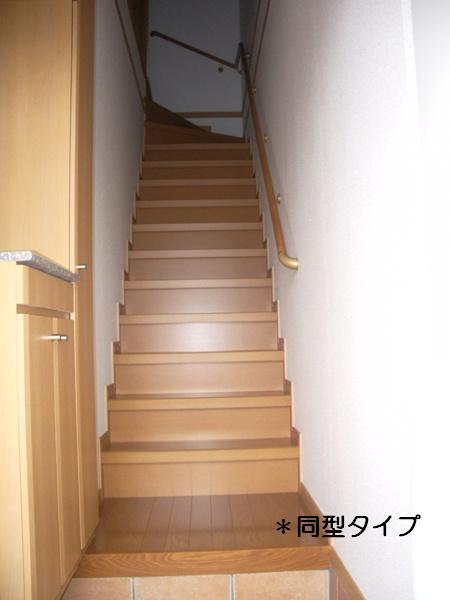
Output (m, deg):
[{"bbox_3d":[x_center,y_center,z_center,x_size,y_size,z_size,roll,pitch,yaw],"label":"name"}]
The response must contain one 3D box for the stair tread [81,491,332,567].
[{"bbox_3d":[-0.078,0.823,2.182,0.790,0.073,0.625,-1,-3,-2],"label":"stair tread"}]

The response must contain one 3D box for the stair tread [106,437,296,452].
[{"bbox_3d":[-0.104,0.640,2.590,0.805,0.043,0.236,-1,-3,-2],"label":"stair tread"}]

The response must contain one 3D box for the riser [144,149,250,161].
[{"bbox_3d":[-0.209,-1.076,4.649,0.805,0.151,0.022,-1,-3,-2],"label":"riser"}]

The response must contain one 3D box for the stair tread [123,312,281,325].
[{"bbox_3d":[-0.137,0.098,3.232,0.805,0.043,0.236,-1,-3,-2],"label":"stair tread"}]

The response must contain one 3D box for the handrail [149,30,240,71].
[{"bbox_3d":[-0.273,-2.240,5.448,0.851,0.050,0.070,21,-4,-1],"label":"handrail"}]

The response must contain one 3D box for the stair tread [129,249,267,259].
[{"bbox_3d":[-0.159,-0.264,3.659,0.805,0.043,0.236,-1,-3,-2],"label":"stair tread"}]

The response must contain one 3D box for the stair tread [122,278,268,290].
[{"bbox_3d":[-0.148,-0.083,3.446,0.805,0.043,0.236,-1,-3,-2],"label":"stair tread"}]

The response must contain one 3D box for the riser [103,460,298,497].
[{"bbox_3d":[-0.099,0.731,2.510,0.805,0.151,0.022,-1,-3,-2],"label":"riser"}]

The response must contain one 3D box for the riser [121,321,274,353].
[{"bbox_3d":[-0.132,0.189,3.152,0.805,0.151,0.022,-1,-3,-2],"label":"riser"}]

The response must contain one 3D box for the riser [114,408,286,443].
[{"bbox_3d":[-0.110,0.550,2.724,0.805,0.151,0.022,-1,-3,-2],"label":"riser"}]

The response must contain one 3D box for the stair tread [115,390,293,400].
[{"bbox_3d":[-0.115,0.459,2.804,0.805,0.043,0.236,-1,-3,-2],"label":"stair tread"}]

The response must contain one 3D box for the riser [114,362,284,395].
[{"bbox_3d":[-0.121,0.369,2.938,0.805,0.151,0.022,-1,-3,-2],"label":"riser"}]

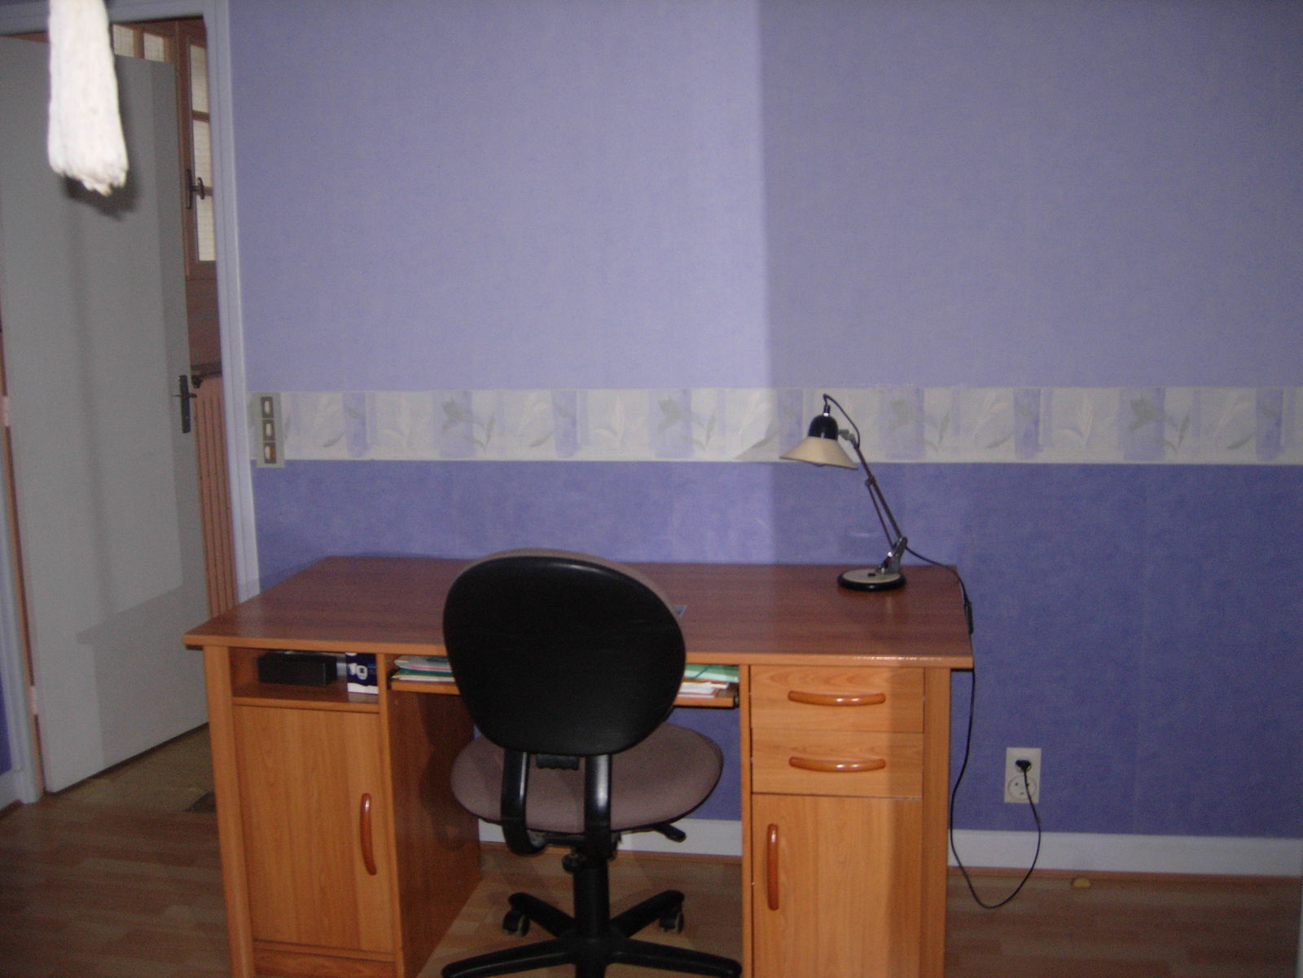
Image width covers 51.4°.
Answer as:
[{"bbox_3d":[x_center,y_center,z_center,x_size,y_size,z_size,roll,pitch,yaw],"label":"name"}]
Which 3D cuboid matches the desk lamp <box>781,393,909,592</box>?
[{"bbox_3d":[0.427,0.004,2.916,0.330,0.424,0.167,-7,11,-30],"label":"desk lamp"}]

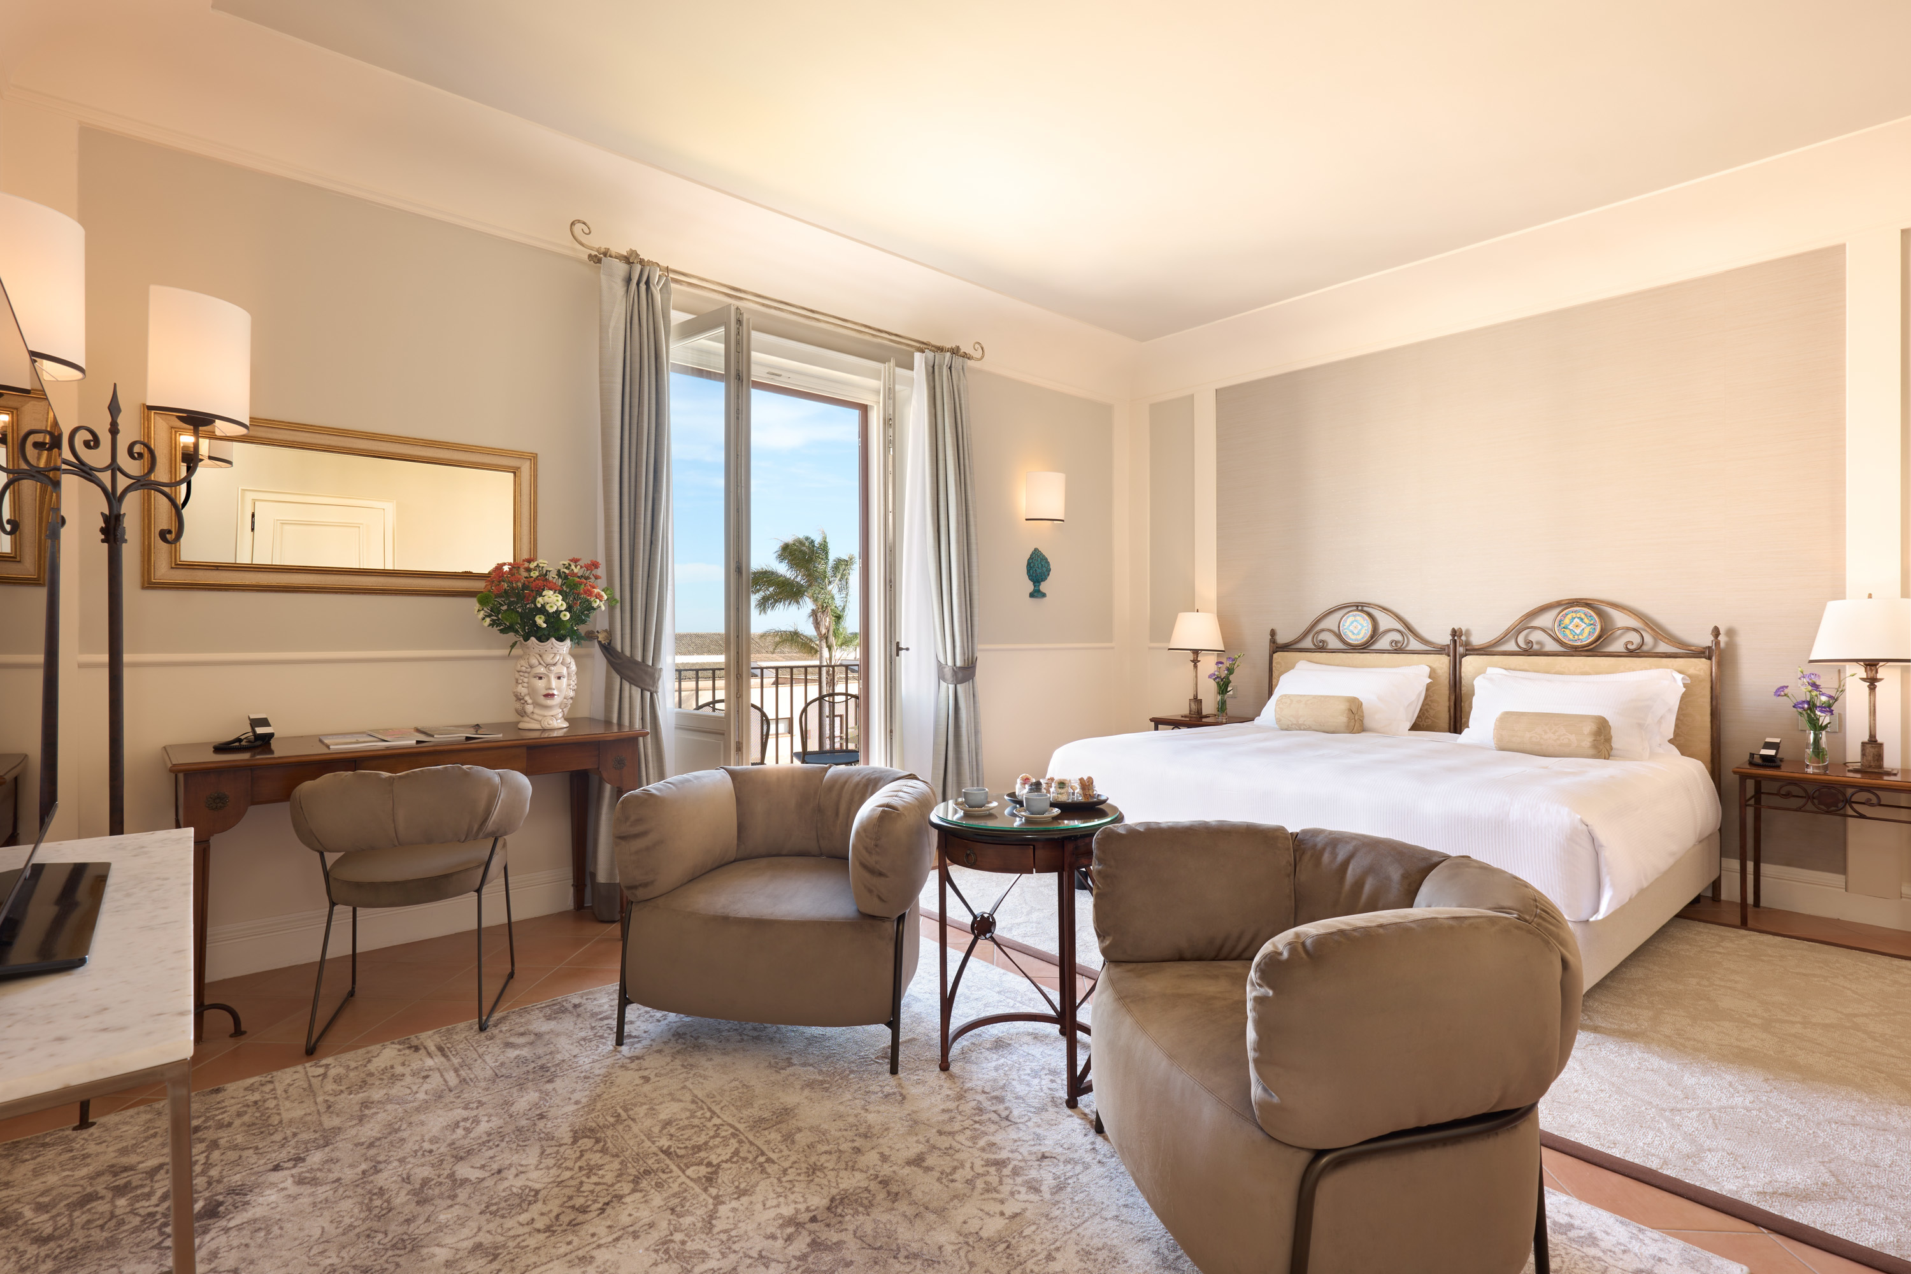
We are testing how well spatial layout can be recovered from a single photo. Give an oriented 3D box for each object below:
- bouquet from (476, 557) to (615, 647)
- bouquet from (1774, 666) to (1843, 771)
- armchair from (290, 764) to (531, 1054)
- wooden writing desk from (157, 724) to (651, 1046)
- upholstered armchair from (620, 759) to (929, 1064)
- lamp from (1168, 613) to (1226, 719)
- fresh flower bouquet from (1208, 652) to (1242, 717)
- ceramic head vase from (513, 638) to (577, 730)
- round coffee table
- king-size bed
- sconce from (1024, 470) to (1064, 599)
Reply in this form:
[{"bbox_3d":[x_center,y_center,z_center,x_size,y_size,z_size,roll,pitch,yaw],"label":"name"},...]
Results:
[{"bbox_3d":[-1.535,-0.138,3.180,0.520,0.350,0.440,0,0,-41],"label":"bouquet"},{"bbox_3d":[3.245,0.311,3.231,0.200,0.400,0.250,0,0,-41],"label":"bouquet"},{"bbox_3d":[-1.600,0.738,2.537,0.600,0.750,0.540,0,0,-18],"label":"armchair"},{"bbox_3d":[-1.793,0.727,2.896,1.290,0.770,0.550,0,0,-41],"label":"wooden writing desk"},{"bbox_3d":[-0.475,0.768,2.567,0.840,0.690,0.790,0,0,11],"label":"upholstered armchair"},{"bbox_3d":[1.505,0.169,5.300,0.350,0.675,0.350,0,0,-41],"label":"lamp"},{"bbox_3d":[1.608,0.297,5.081,0.190,0.420,0.200,0,0,-41],"label":"fresh flower bouquet"},{"bbox_3d":[-1.550,0.169,3.200,0.240,0.345,0.240,0,0,-38],"label":"ceramic head vase"},{"bbox_3d":[0.184,0.784,2.202,0.500,0.660,0.500,0,0,0],"label":"round coffee table"},{"bbox_3d":[1.795,0.465,3.702,2.060,1.290,2.040,0,0,-40],"label":"king-size bed"},{"bbox_3d":[0.585,-0.639,5.231,0.280,0.790,0.150,0,0,-41],"label":"sconce"}]

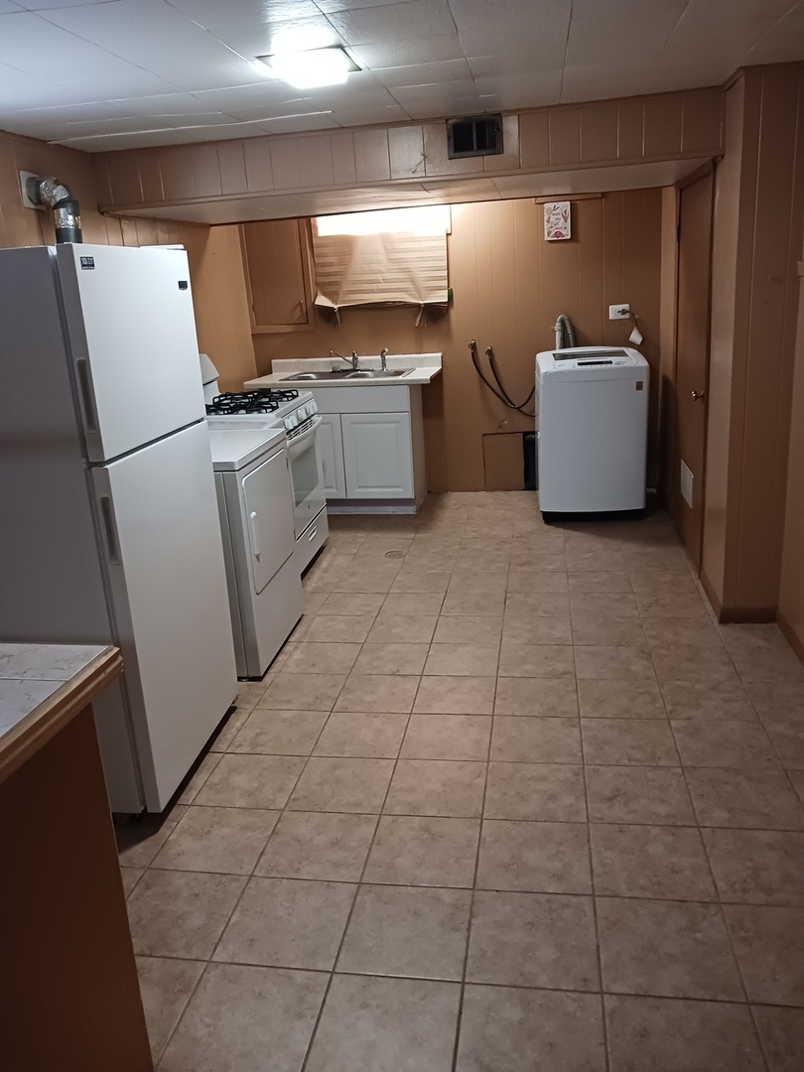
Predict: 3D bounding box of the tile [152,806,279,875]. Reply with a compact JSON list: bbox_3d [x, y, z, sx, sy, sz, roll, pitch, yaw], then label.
[{"bbox_3d":[-0.536,0.896,2.461,0.301,0.015,0.301,-1,18,10],"label":"tile"}]

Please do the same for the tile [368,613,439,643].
[{"bbox_3d":[0.007,0.442,3.886,0.304,0.010,0.304,-1,17,10],"label":"tile"}]

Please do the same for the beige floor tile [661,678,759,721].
[{"bbox_3d":[1.123,0.609,3.096,0.304,0.010,0.304,-1,17,10],"label":"beige floor tile"}]

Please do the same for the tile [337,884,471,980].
[{"bbox_3d":[0.015,0.981,2.079,0.305,0.010,0.305,-1,17,10],"label":"tile"}]

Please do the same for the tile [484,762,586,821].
[{"bbox_3d":[0.418,0.800,2.621,0.304,0.010,0.304,-1,17,10],"label":"tile"}]

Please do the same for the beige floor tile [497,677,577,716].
[{"bbox_3d":[0.512,0.611,3.171,0.302,0.010,0.302,-1,17,10],"label":"beige floor tile"}]

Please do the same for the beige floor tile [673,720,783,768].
[{"bbox_3d":[1.069,0.696,2.788,0.305,0.010,0.305,-1,17,10],"label":"beige floor tile"}]

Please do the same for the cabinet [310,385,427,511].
[{"bbox_3d":[-0.316,-0.655,6.026,0.930,0.880,0.600,0,17,13],"label":"cabinet"}]

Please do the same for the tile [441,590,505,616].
[{"bbox_3d":[0.353,0.341,4.055,0.301,0.015,0.301,-1,18,10],"label":"tile"}]

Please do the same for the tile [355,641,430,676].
[{"bbox_3d":[-0.041,0.528,3.564,0.302,0.010,0.302,-1,17,10],"label":"tile"}]

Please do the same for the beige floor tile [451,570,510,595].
[{"bbox_3d":[0.407,0.252,4.376,0.302,0.010,0.302,-1,17,10],"label":"beige floor tile"}]

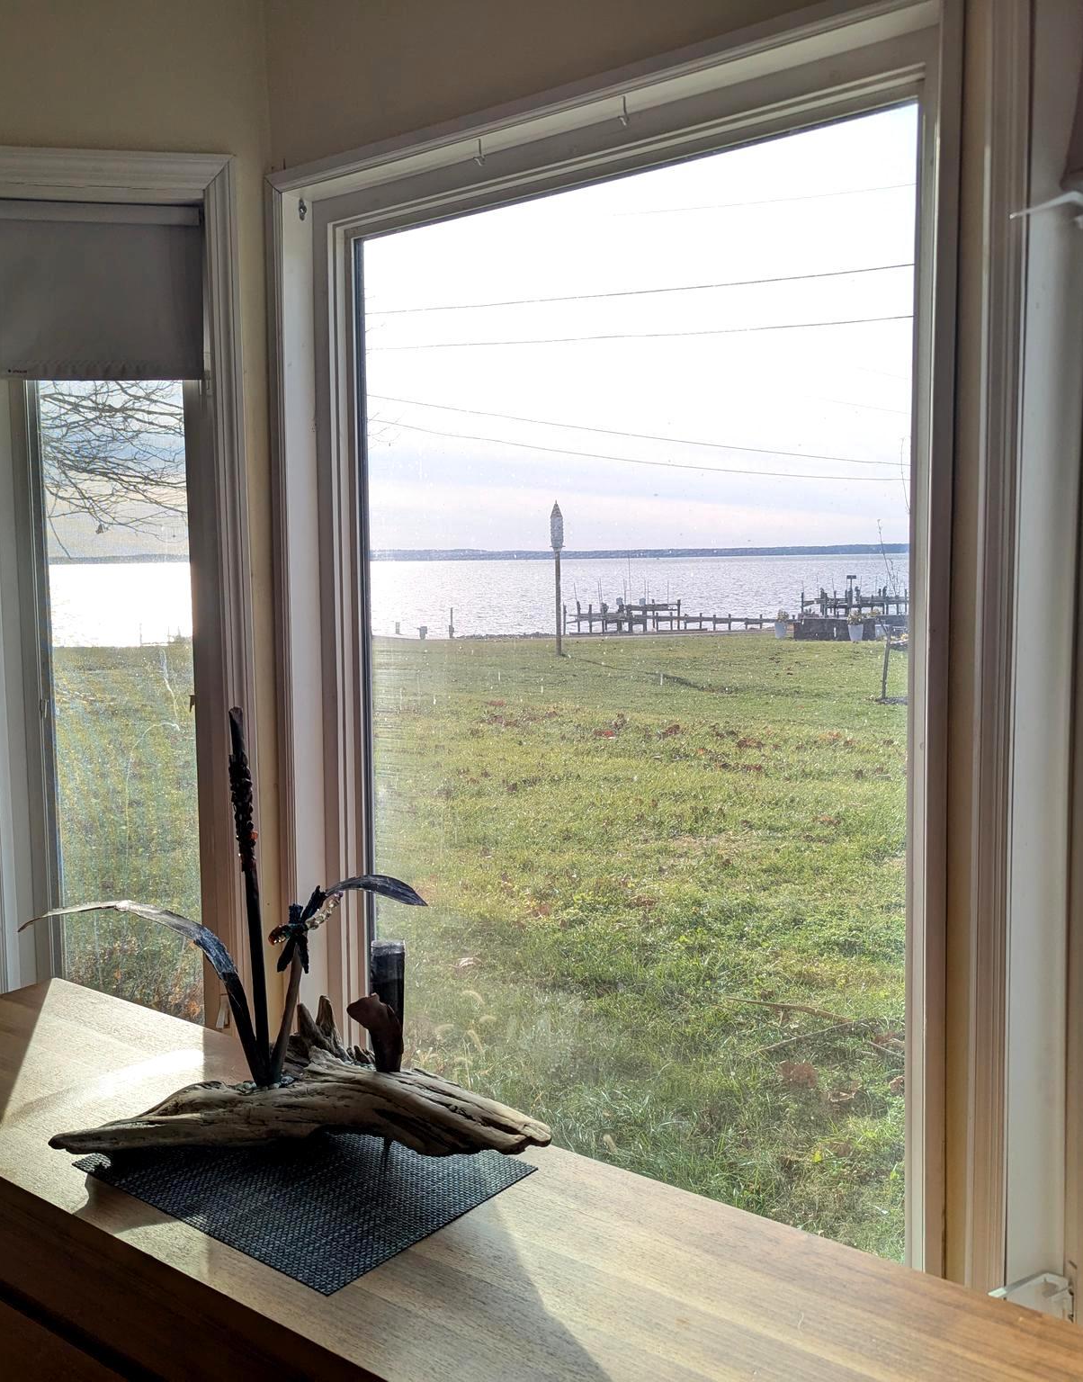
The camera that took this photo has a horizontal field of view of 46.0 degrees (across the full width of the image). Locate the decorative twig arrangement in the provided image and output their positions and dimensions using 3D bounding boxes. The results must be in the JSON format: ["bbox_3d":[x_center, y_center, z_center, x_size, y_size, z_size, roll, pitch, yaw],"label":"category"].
[{"bbox_3d":[-0.320,0.301,1.589,0.656,0.565,0.220,-1,6,0],"label":"decorative twig arrangement"}]

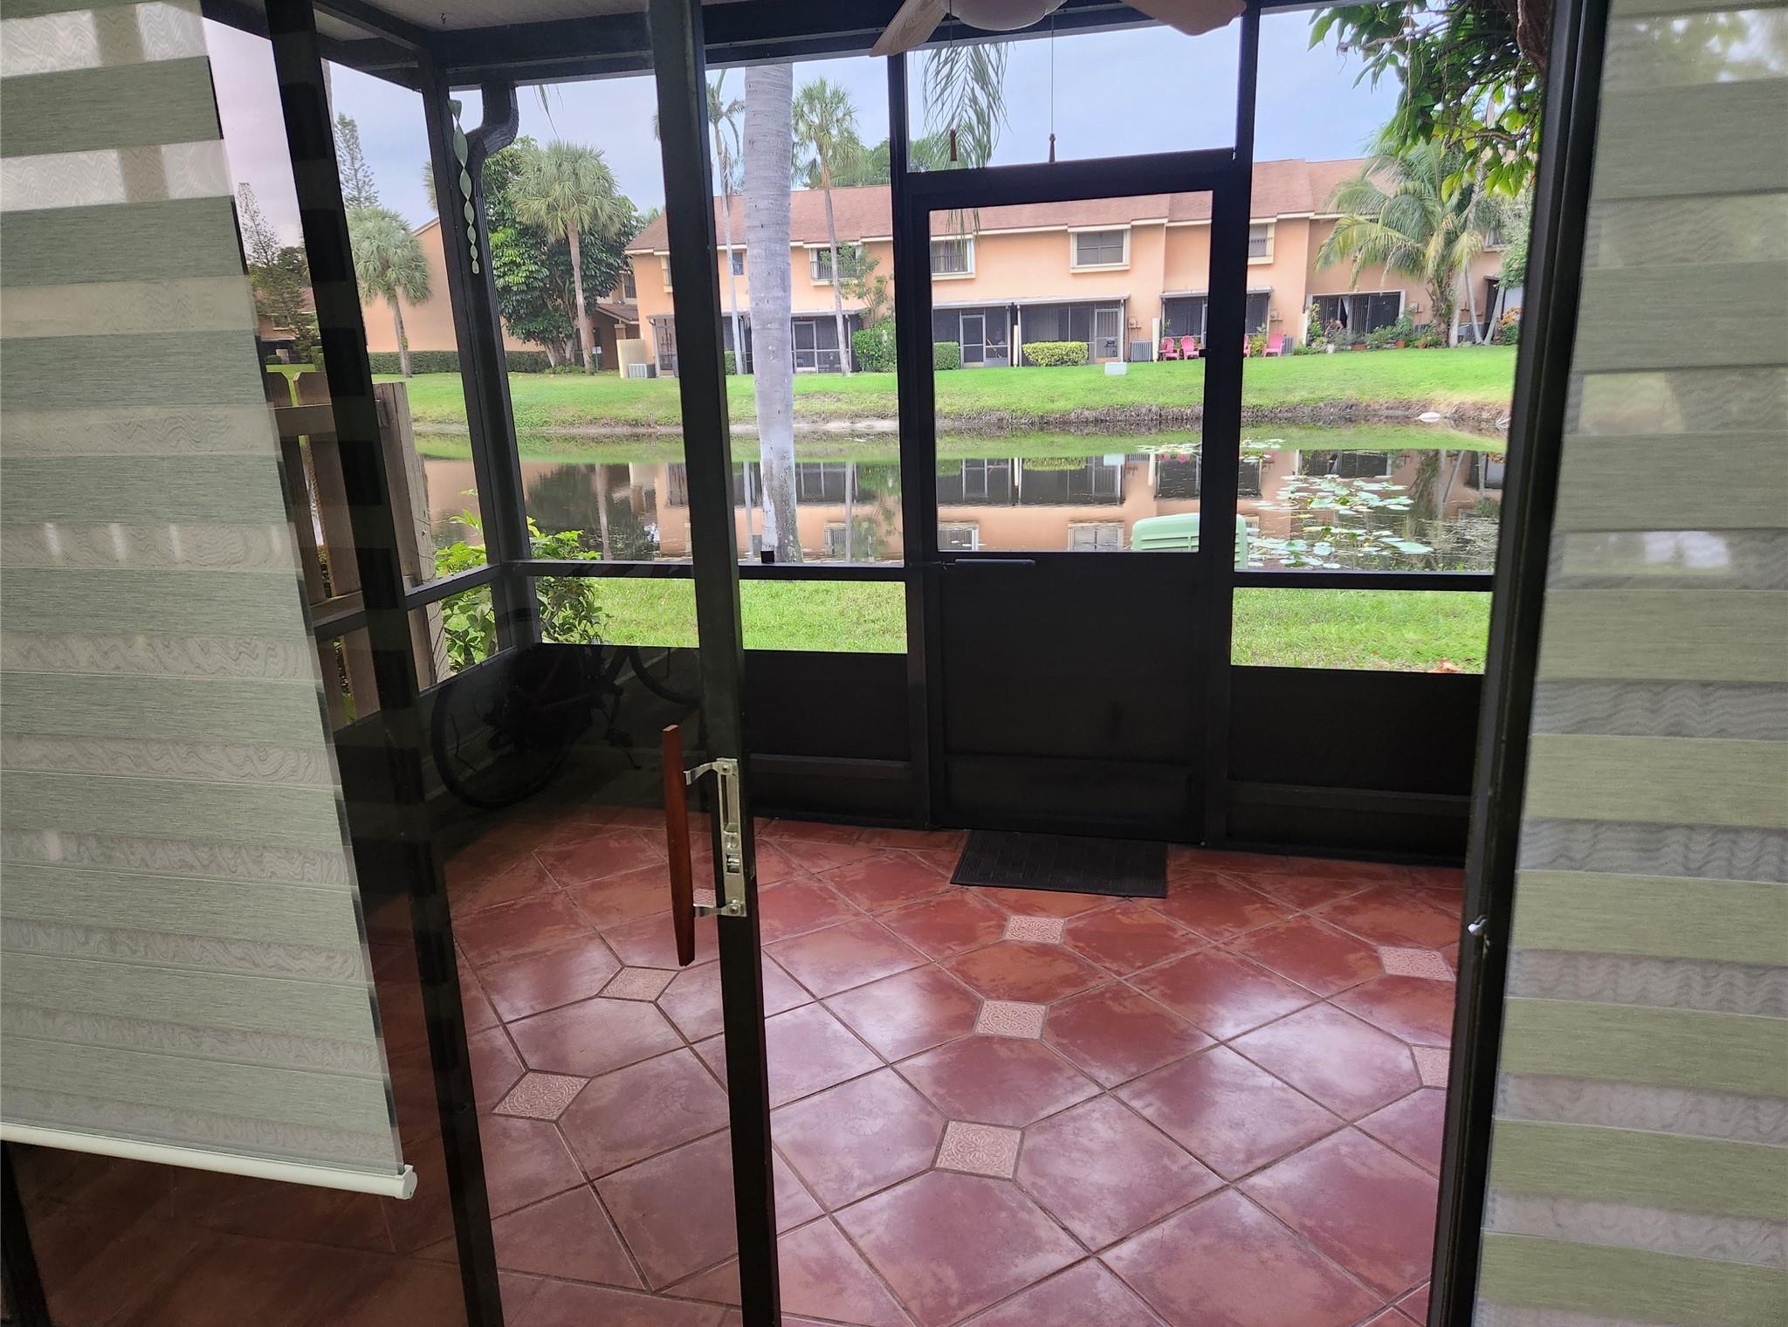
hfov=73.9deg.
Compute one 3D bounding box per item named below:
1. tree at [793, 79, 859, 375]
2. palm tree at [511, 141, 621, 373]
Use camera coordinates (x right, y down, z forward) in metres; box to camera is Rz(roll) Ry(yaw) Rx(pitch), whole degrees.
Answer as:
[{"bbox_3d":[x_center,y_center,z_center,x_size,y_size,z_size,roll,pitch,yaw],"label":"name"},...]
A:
[{"bbox_3d":[-2.701,-17.420,47.983,2.940,11.323,2.940,-3,15,-2],"label":"tree"},{"bbox_3d":[-15.128,-19.011,56.110,5.006,10.434,5.006,-6,16,-13],"label":"palm tree"}]

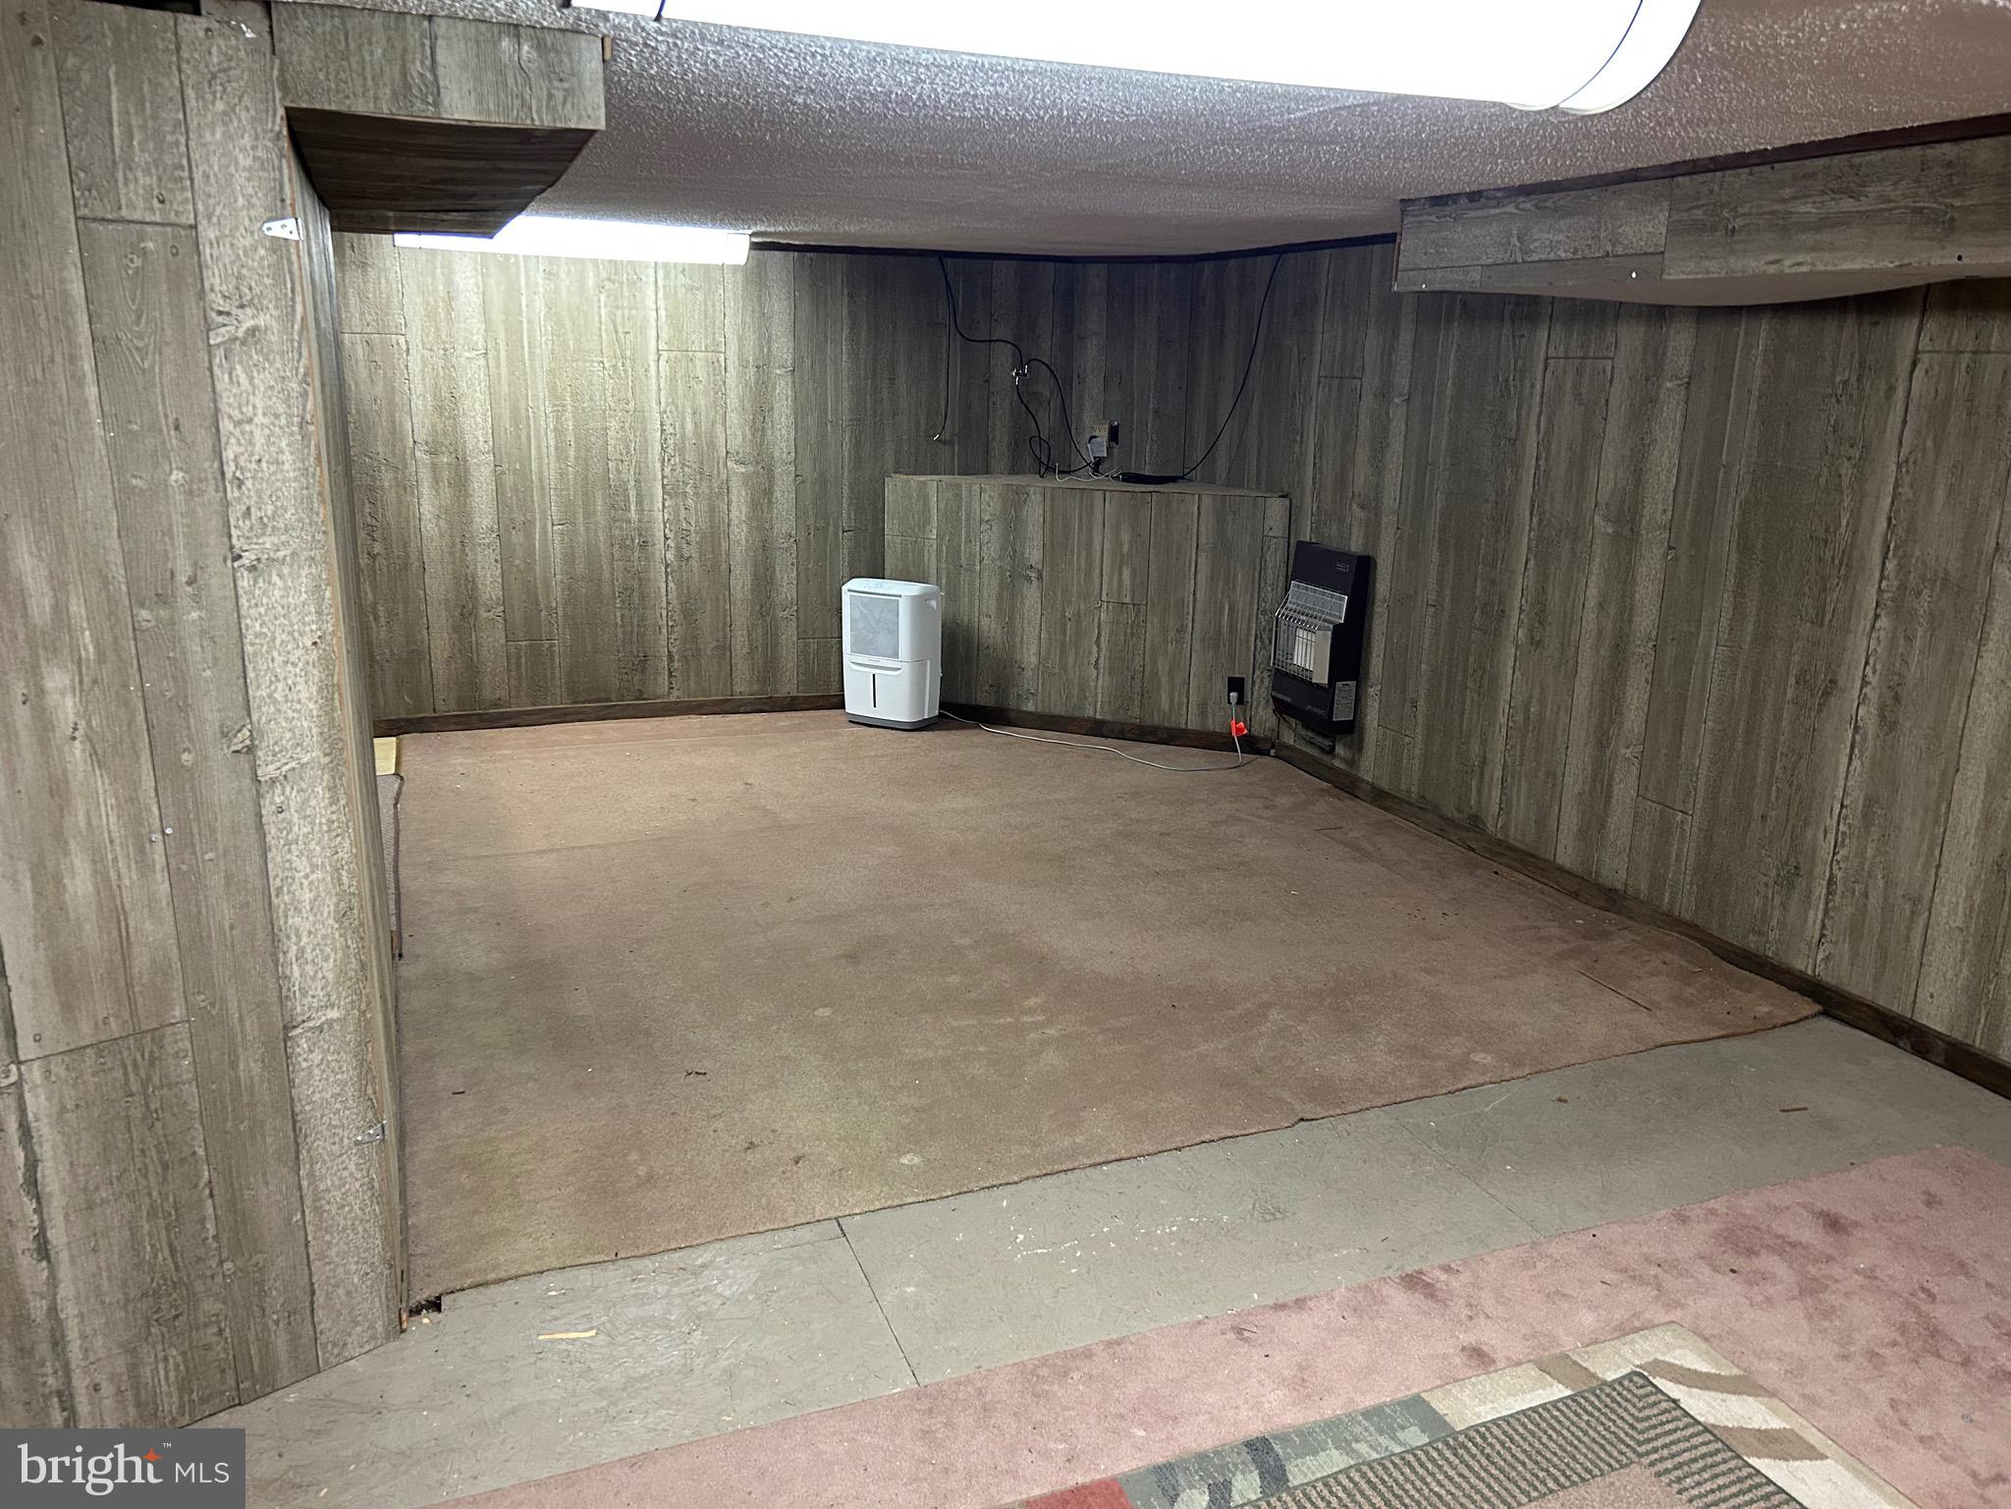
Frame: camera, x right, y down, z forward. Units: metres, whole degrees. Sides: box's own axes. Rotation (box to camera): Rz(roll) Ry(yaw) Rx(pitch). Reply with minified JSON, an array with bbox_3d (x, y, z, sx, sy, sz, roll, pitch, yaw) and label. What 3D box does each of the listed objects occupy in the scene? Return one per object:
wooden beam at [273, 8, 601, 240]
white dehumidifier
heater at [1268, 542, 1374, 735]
[{"bbox_3d":[-1.238,-1.258,3.225,0.430,0.130,2.490,-5,16,-21],"label":"wooden beam"},{"bbox_3d":[-0.492,-0.446,6.612,0.370,0.597,0.283,9,17,27],"label":"white dehumidifier"},{"bbox_3d":[1.171,-0.435,5.709,0.170,0.665,0.395,-5,16,-21],"label":"heater"}]

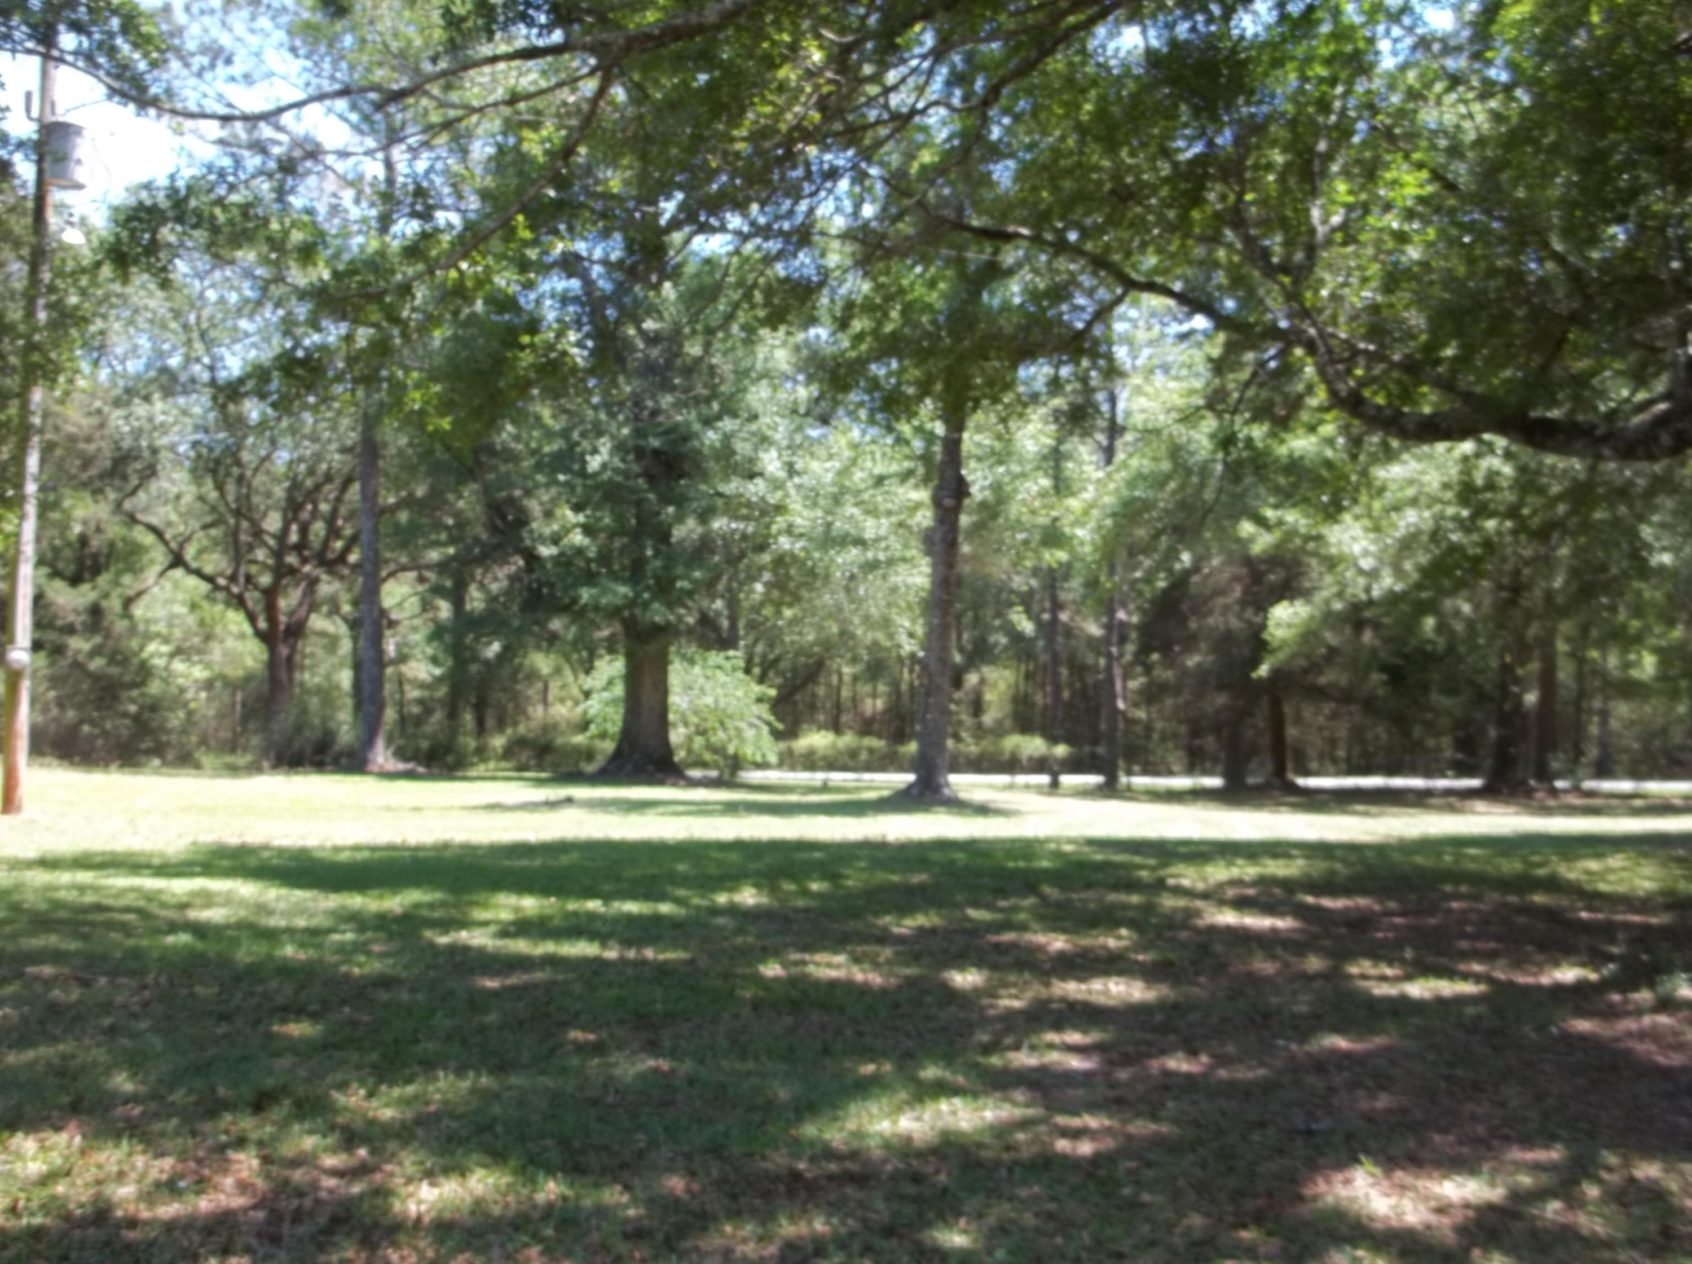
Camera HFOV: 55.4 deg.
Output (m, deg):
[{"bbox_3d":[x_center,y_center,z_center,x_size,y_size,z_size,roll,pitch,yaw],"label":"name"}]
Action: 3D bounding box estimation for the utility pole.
[{"bbox_3d":[-9.288,-2.384,18.400,0.260,8.900,0.260,2,-1,0],"label":"utility pole"}]

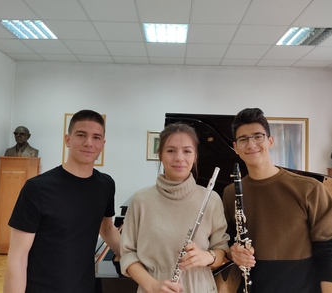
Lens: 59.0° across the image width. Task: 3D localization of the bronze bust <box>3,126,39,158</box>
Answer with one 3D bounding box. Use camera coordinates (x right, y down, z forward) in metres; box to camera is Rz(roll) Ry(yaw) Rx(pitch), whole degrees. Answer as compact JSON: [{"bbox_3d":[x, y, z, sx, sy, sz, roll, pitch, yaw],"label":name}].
[{"bbox_3d":[-2.284,-0.068,4.686,0.490,0.500,0.300,2,-2,-5],"label":"bronze bust"}]

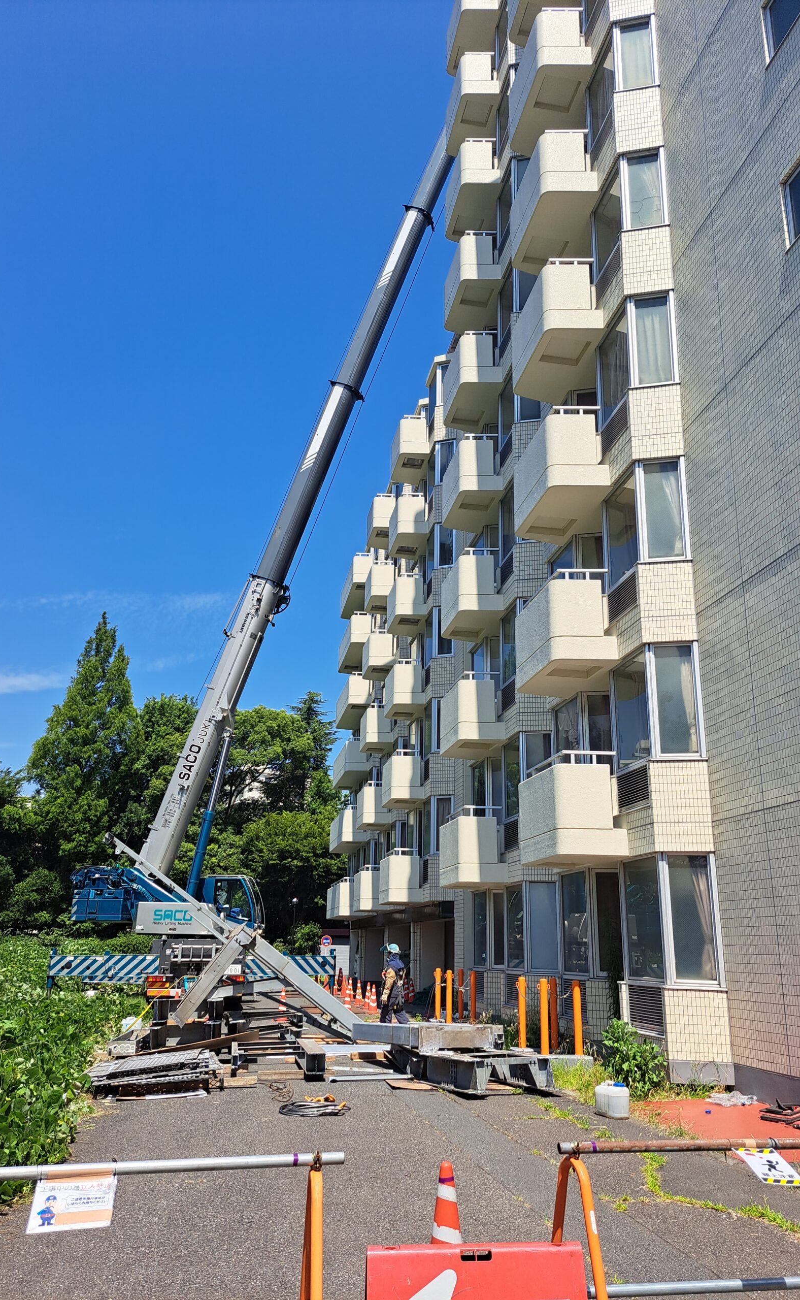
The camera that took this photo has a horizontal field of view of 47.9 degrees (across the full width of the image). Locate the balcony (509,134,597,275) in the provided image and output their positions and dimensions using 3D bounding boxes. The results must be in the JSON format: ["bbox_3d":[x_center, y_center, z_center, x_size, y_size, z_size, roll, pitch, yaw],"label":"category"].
[{"bbox_3d":[2.772,-8.165,16.474,0.989,1.387,2.193,4,-18,-9],"label":"balcony"}]

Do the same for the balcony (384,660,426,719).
[{"bbox_3d":[0.170,1.370,30.392,0.991,1.568,2.364,5,-18,-10],"label":"balcony"}]

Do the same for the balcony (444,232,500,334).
[{"bbox_3d":[1.849,-9.314,22.866,1.000,1.400,2.300,4,-17,-9],"label":"balcony"}]

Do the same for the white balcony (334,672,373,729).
[{"bbox_3d":[-1.970,2.198,39.621,1.000,1.400,4.700,4,-17,-9],"label":"white balcony"}]

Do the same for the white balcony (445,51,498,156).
[{"bbox_3d":[1.986,-14.704,24.478,1.000,1.400,2.300,4,-17,-9],"label":"white balcony"}]

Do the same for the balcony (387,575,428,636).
[{"bbox_3d":[0.270,-1.439,28.741,1.000,1.400,2.300,4,-17,-9],"label":"balcony"}]

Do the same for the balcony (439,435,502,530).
[{"bbox_3d":[1.776,-4.233,23.127,0.991,1.568,2.364,5,-18,-10],"label":"balcony"}]

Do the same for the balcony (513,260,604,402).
[{"bbox_3d":[2.759,-5.632,15.995,1.000,1.400,2.300,4,-17,-9],"label":"balcony"}]

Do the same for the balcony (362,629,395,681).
[{"bbox_3d":[-0.778,0.251,33.656,0.989,1.387,2.091,4,-18,-9],"label":"balcony"}]

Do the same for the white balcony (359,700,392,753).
[{"bbox_3d":[-0.956,3.090,35.989,0.991,1.568,2.364,5,-18,-10],"label":"white balcony"}]

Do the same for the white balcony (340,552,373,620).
[{"bbox_3d":[-1.918,-2.930,41.989,0.989,1.387,4.692,4,-18,-9],"label":"white balcony"}]

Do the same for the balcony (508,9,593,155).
[{"bbox_3d":[2.845,-10.812,17.335,0.989,1.387,2.193,4,-18,-9],"label":"balcony"}]

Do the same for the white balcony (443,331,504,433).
[{"bbox_3d":[1.932,-7.108,24.083,0.991,1.568,2.364,5,-18,-10],"label":"white balcony"}]

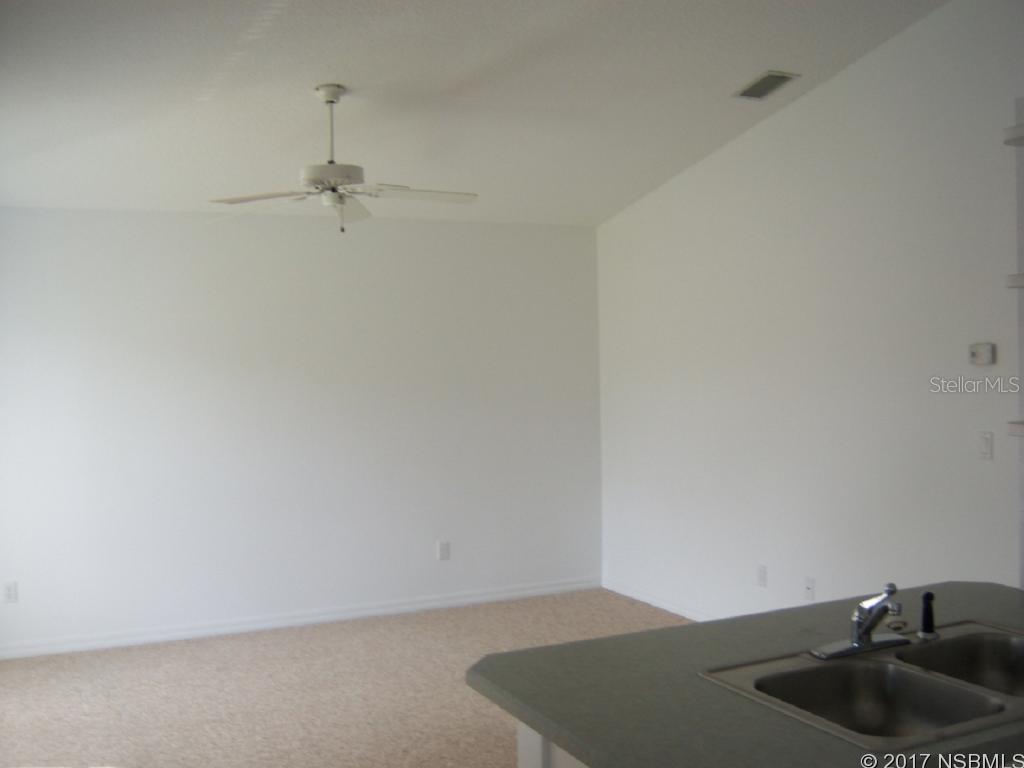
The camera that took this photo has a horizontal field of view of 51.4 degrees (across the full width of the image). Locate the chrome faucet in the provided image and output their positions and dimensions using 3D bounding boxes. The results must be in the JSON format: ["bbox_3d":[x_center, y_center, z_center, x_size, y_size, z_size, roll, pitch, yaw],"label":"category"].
[{"bbox_3d":[0.830,0.524,2.385,0.262,0.168,0.220,-2,1,-19],"label":"chrome faucet"}]

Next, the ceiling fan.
[{"bbox_3d":[-0.795,-0.999,4.730,1.270,0.650,1.270,-2,1,-24],"label":"ceiling fan"}]

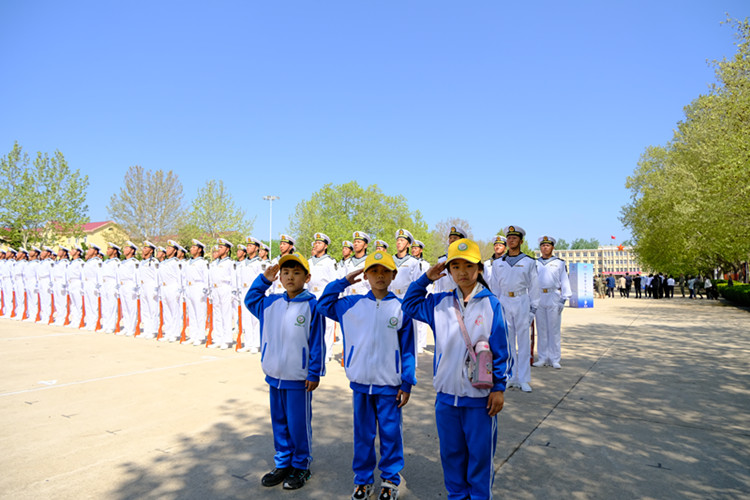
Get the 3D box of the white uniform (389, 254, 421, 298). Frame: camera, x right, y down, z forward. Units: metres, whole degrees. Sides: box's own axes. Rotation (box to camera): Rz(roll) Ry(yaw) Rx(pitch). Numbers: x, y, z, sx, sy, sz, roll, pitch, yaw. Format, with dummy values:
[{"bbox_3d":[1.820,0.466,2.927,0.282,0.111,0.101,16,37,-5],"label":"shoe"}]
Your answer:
[{"bbox_3d":[0.395,0.778,6.188,0.520,1.490,0.330,-1,-4,33],"label":"white uniform"}]

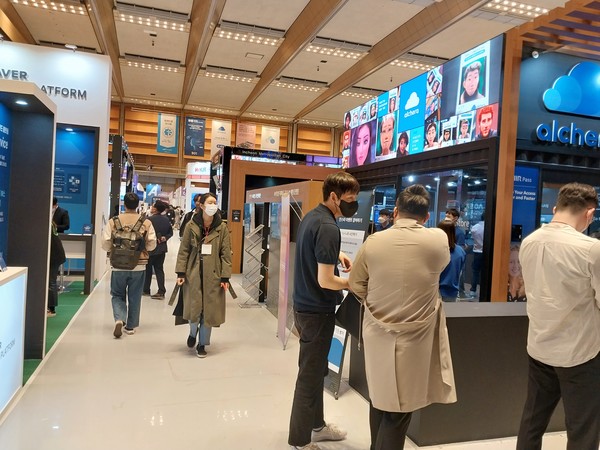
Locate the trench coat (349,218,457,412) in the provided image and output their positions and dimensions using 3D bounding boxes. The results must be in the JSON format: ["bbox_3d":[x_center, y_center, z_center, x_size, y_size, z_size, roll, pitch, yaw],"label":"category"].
[{"bbox_3d":[0.606,0.507,2.711,0.590,1.080,0.460,3,1,5],"label":"trench coat"}]

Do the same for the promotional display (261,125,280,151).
[{"bbox_3d":[-2.814,-7.362,42.000,1.770,3.730,0.060,2,1,-18],"label":"promotional display"}]

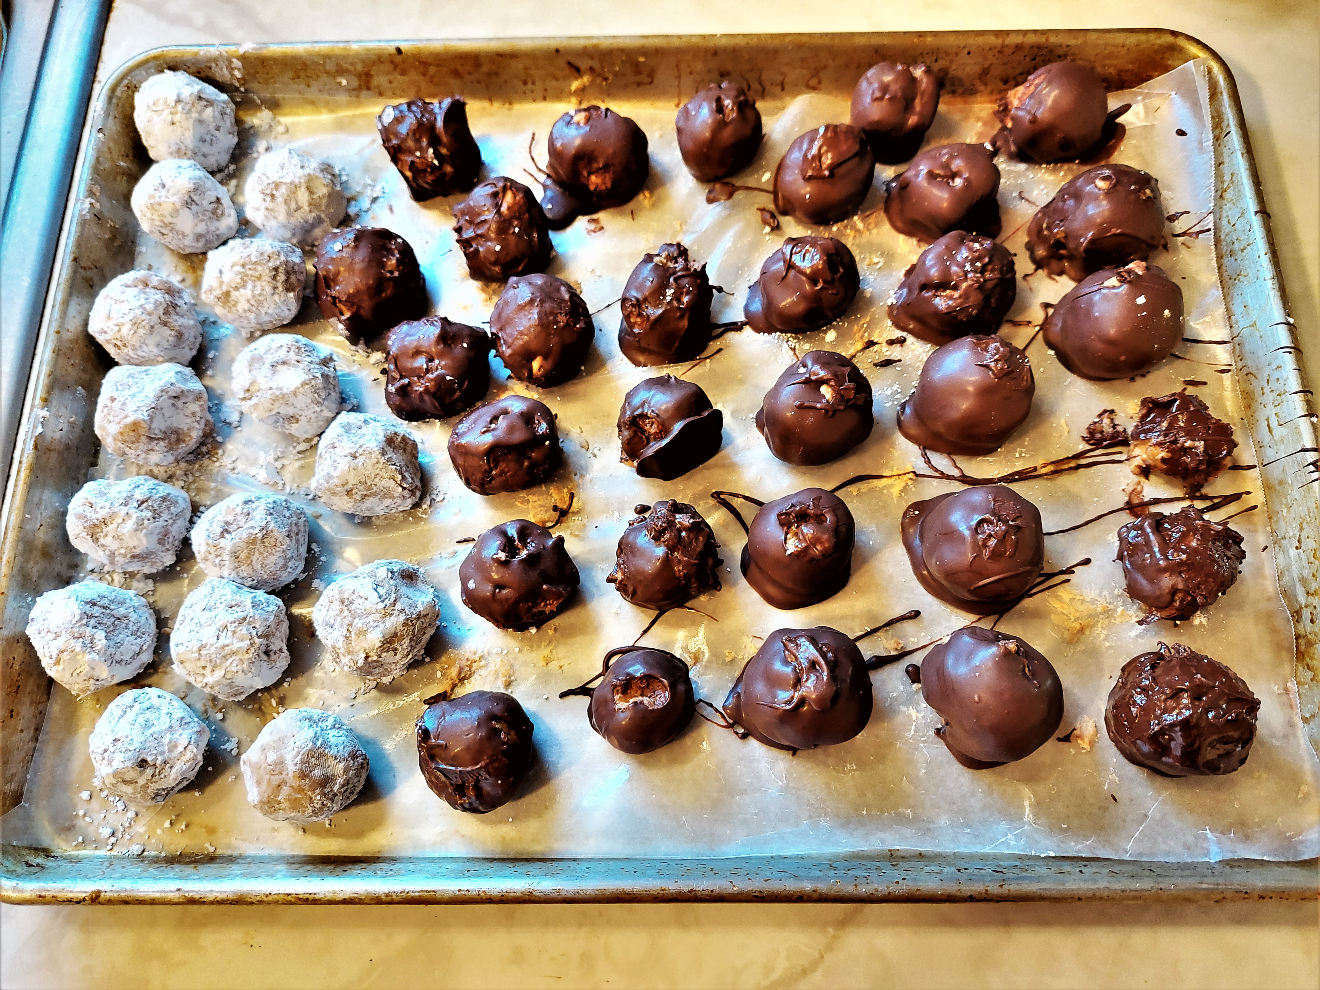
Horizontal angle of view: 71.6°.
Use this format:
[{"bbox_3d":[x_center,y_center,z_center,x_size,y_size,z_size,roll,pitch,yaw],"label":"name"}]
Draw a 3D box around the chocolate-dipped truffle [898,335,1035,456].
[{"bbox_3d":[0.109,-0.036,0.326,0.047,0.037,0.044,0,70,1],"label":"chocolate-dipped truffle"}]

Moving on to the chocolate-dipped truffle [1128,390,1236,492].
[{"bbox_3d":[0.184,-0.019,0.323,0.034,0.029,0.036,0,70,1],"label":"chocolate-dipped truffle"}]

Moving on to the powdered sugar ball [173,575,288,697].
[{"bbox_3d":[-0.144,0.048,0.307,0.036,0.035,0.041,-1,72,1],"label":"powdered sugar ball"}]

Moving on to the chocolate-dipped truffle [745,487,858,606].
[{"bbox_3d":[0.046,0.018,0.306,0.038,0.035,0.041,-1,72,1],"label":"chocolate-dipped truffle"}]

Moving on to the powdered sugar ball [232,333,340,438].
[{"bbox_3d":[-0.137,-0.040,0.336,0.037,0.034,0.039,0,72,1],"label":"powdered sugar ball"}]

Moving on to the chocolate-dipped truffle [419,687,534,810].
[{"bbox_3d":[-0.058,0.081,0.289,0.037,0.033,0.037,0,70,1],"label":"chocolate-dipped truffle"}]

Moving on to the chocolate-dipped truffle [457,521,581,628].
[{"bbox_3d":[-0.047,0.027,0.309,0.040,0.033,0.038,0,70,1],"label":"chocolate-dipped truffle"}]

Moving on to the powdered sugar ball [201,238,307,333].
[{"bbox_3d":[-0.151,-0.078,0.342,0.037,0.033,0.035,0,72,1],"label":"powdered sugar ball"}]

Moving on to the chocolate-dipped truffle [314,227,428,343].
[{"bbox_3d":[-0.107,-0.077,0.338,0.040,0.037,0.043,-1,72,1],"label":"chocolate-dipped truffle"}]

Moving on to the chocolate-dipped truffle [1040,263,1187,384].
[{"bbox_3d":[0.165,-0.064,0.336,0.048,0.039,0.044,-1,72,1],"label":"chocolate-dipped truffle"}]

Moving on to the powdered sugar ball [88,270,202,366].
[{"bbox_3d":[-0.194,-0.067,0.346,0.039,0.034,0.037,0,72,1],"label":"powdered sugar ball"}]

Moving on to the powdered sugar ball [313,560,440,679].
[{"bbox_3d":[-0.095,0.041,0.307,0.041,0.037,0.040,0,72,1],"label":"powdered sugar ball"}]

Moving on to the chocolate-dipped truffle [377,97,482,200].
[{"bbox_3d":[-0.092,-0.139,0.368,0.041,0.037,0.041,0,70,1],"label":"chocolate-dipped truffle"}]

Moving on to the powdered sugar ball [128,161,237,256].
[{"bbox_3d":[-0.188,-0.114,0.362,0.038,0.034,0.037,0,70,1],"label":"powdered sugar ball"}]

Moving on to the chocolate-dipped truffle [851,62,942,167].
[{"bbox_3d":[0.093,-0.152,0.365,0.036,0.036,0.037,-1,72,1],"label":"chocolate-dipped truffle"}]

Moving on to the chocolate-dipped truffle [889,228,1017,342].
[{"bbox_3d":[0.108,-0.077,0.340,0.045,0.039,0.043,-1,72,1],"label":"chocolate-dipped truffle"}]

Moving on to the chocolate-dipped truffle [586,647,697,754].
[{"bbox_3d":[-0.006,0.067,0.300,0.036,0.031,0.035,-1,72,1],"label":"chocolate-dipped truffle"}]

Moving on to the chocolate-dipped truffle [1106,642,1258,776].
[{"bbox_3d":[0.163,0.067,0.287,0.042,0.038,0.041,-1,72,1],"label":"chocolate-dipped truffle"}]

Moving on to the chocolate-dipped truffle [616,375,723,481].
[{"bbox_3d":[0.003,-0.024,0.326,0.038,0.033,0.039,0,70,1],"label":"chocolate-dipped truffle"}]

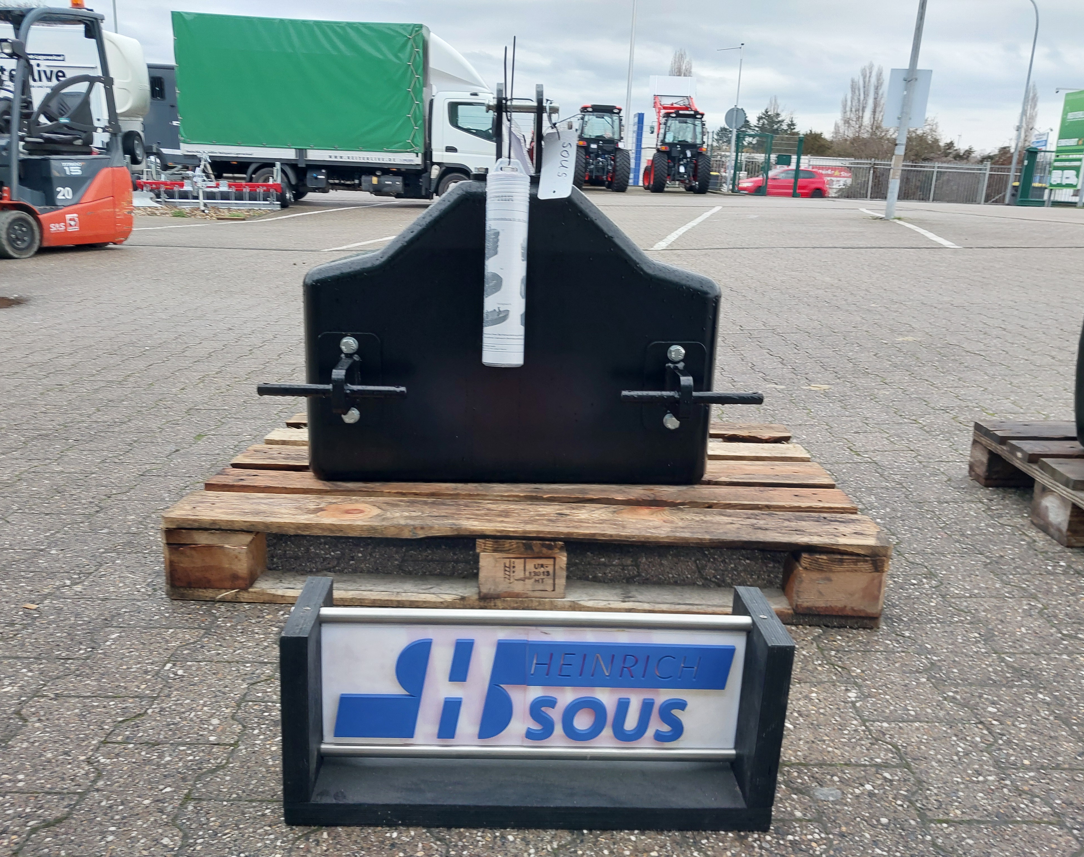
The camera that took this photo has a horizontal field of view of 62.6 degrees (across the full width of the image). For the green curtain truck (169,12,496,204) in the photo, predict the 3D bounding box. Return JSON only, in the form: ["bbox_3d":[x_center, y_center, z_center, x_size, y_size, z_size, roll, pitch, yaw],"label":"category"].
[{"bbox_3d":[-3.511,-5.920,17.106,6.050,3.250,2.200,0,16,-5],"label":"green curtain truck"}]

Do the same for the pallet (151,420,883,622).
[{"bbox_3d":[-0.021,0.142,1.868,1.200,0.146,0.800,2,15,1],"label":"pallet"}]

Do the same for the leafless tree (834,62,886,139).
[{"bbox_3d":[35.206,-33.904,100.000,5.200,14.600,4.800,2,16,0],"label":"leafless tree"}]

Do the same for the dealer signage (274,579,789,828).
[{"bbox_3d":[-0.010,0.319,1.044,0.546,0.235,0.142,2,16,-2],"label":"dealer signage"}]

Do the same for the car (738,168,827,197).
[{"bbox_3d":[10.506,-10.745,39.466,3.980,1.450,1.690,4,16,5],"label":"car"}]

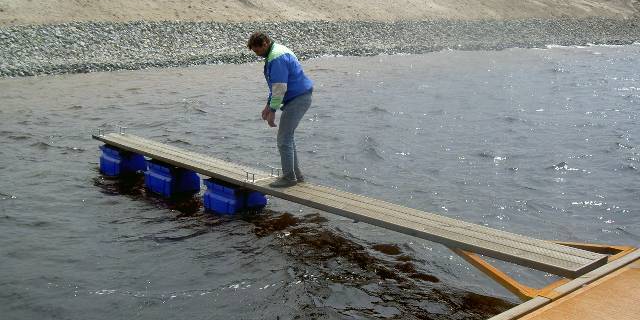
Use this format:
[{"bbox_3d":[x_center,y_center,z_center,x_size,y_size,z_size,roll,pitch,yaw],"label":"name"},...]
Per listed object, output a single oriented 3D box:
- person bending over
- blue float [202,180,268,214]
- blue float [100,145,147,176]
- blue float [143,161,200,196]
[{"bbox_3d":[-0.401,-0.515,7.312,0.650,1.532,0.520,-2,11,-11],"label":"person bending over"},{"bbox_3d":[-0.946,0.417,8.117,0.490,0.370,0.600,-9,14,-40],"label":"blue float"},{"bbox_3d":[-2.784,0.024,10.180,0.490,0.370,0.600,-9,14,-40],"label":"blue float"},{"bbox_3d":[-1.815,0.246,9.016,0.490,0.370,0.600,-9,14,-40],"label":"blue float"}]

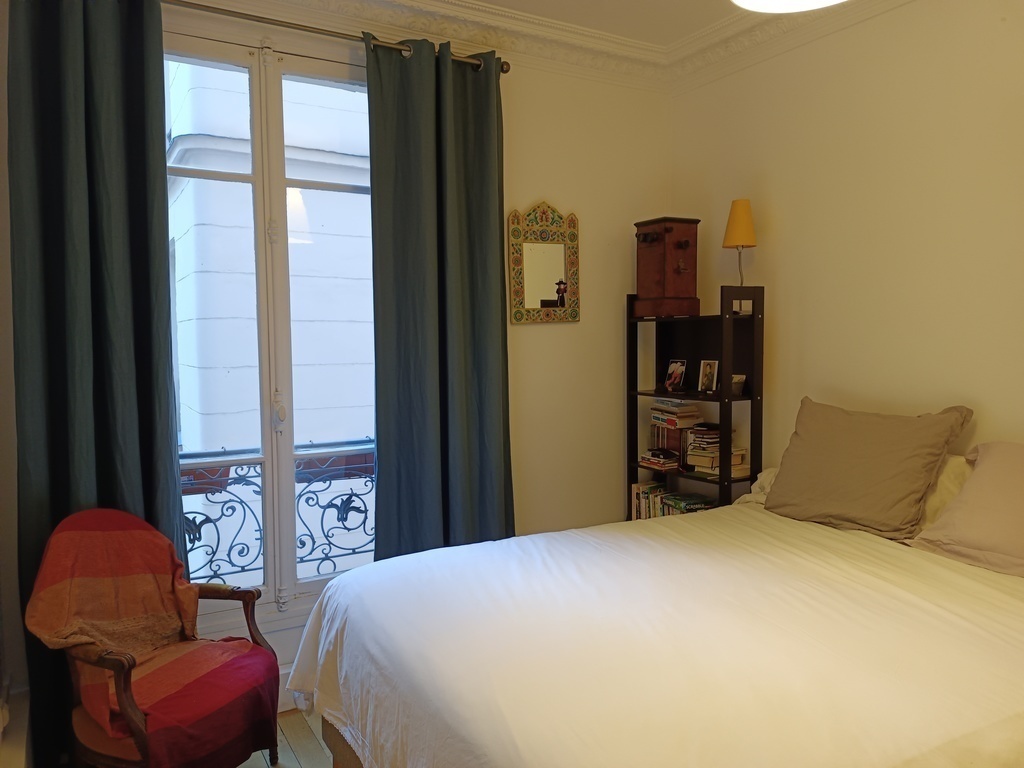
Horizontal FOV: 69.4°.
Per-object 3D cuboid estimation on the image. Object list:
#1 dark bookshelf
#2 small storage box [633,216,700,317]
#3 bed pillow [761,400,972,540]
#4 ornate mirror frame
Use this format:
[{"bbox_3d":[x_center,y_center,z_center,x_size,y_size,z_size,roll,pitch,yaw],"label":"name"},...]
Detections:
[{"bbox_3d":[0.828,0.394,3.447,0.252,1.643,0.615,-3,5,-30],"label":"dark bookshelf"},{"bbox_3d":[0.722,-0.537,3.485,0.229,0.447,0.234,-3,5,-30],"label":"small storage box"},{"bbox_3d":[1.240,0.285,2.672,0.160,0.465,0.610,19,-7,-30],"label":"bed pillow"},{"bbox_3d":[0.145,-0.545,3.345,0.370,0.549,0.030,-4,5,-30],"label":"ornate mirror frame"}]

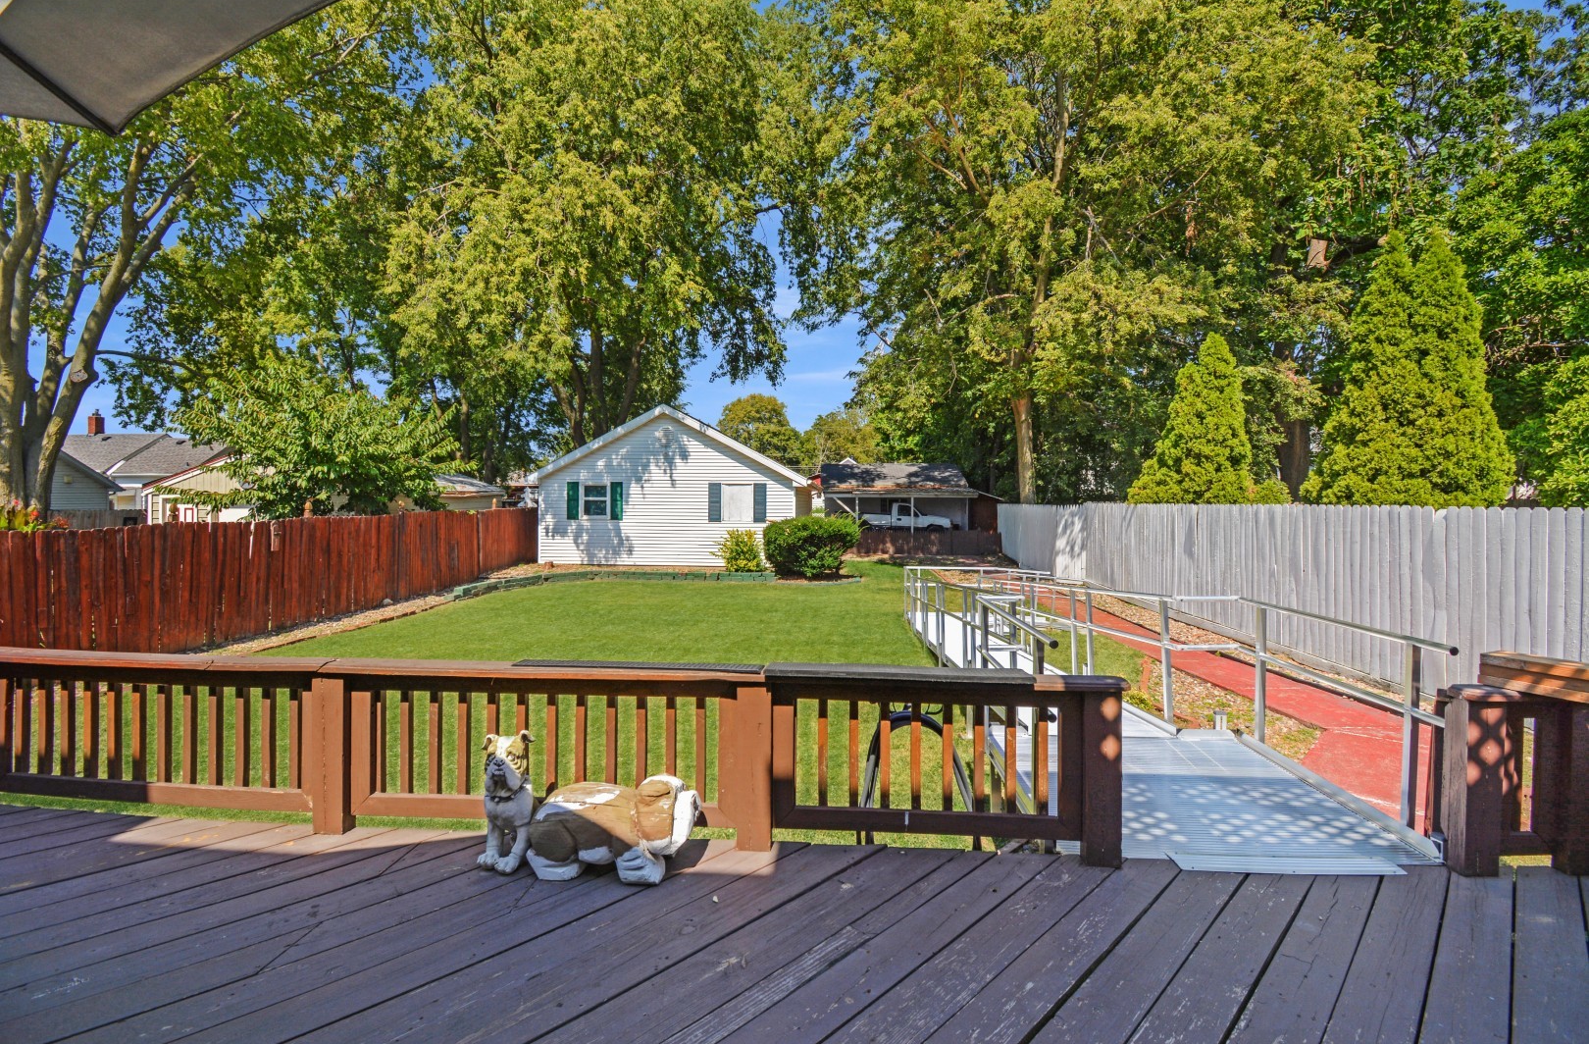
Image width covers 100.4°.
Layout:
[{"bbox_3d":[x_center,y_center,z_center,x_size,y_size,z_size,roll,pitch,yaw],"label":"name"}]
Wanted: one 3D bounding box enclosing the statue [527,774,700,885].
[{"bbox_3d":[-0.735,1.236,2.780,0.670,0.375,0.300,0,2,4],"label":"statue"}]

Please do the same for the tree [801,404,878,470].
[{"bbox_3d":[4.204,-5.106,57.893,8.500,10.400,8.500,0,2,4],"label":"tree"}]

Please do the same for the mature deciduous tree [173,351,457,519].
[{"bbox_3d":[-9.786,-1.023,13.883,5.000,5.150,5.000,0,2,4],"label":"mature deciduous tree"}]

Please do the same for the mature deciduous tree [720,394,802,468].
[{"bbox_3d":[-3.082,-5.592,57.878,8.000,11.300,8.000,0,2,4],"label":"mature deciduous tree"}]

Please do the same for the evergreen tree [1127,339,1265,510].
[{"bbox_3d":[8.446,-1.207,14.174,2.500,5.600,2.500,0,2,4],"label":"evergreen tree"}]

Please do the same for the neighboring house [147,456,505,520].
[{"bbox_3d":[-14.552,-0.452,21.592,6.900,3.600,6.700,0,2,4],"label":"neighboring house"}]

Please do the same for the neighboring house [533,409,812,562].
[{"bbox_3d":[-3.318,-1.185,23.648,7.950,4.600,10.200,0,2,4],"label":"neighboring house"}]

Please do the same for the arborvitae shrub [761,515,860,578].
[{"bbox_3d":[0.393,0.607,17.040,2.450,1.560,2.100,0,2,4],"label":"arborvitae shrub"}]

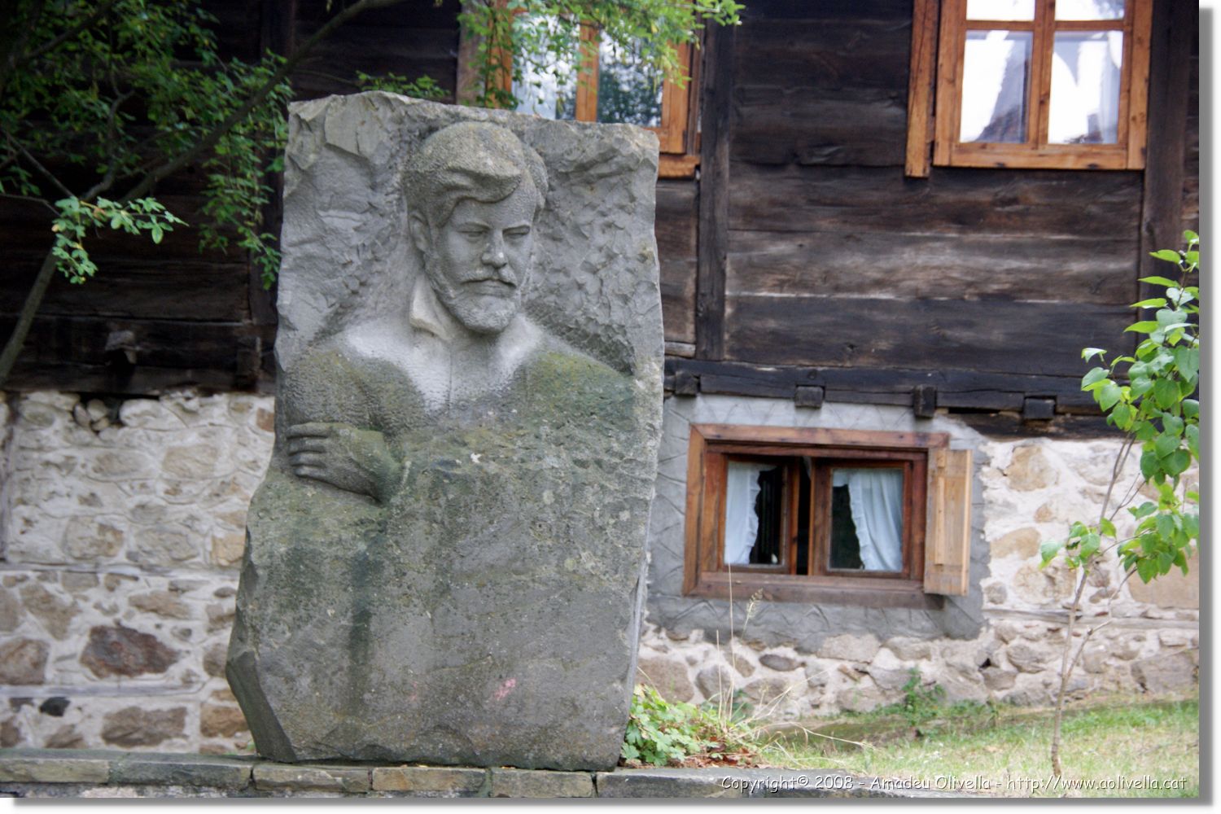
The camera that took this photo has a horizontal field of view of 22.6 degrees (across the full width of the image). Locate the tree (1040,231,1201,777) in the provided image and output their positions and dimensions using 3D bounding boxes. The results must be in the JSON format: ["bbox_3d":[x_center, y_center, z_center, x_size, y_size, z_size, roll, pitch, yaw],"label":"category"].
[{"bbox_3d":[1.435,0.260,8.300,0.530,1.500,0.500,2,1,0],"label":"tree"}]

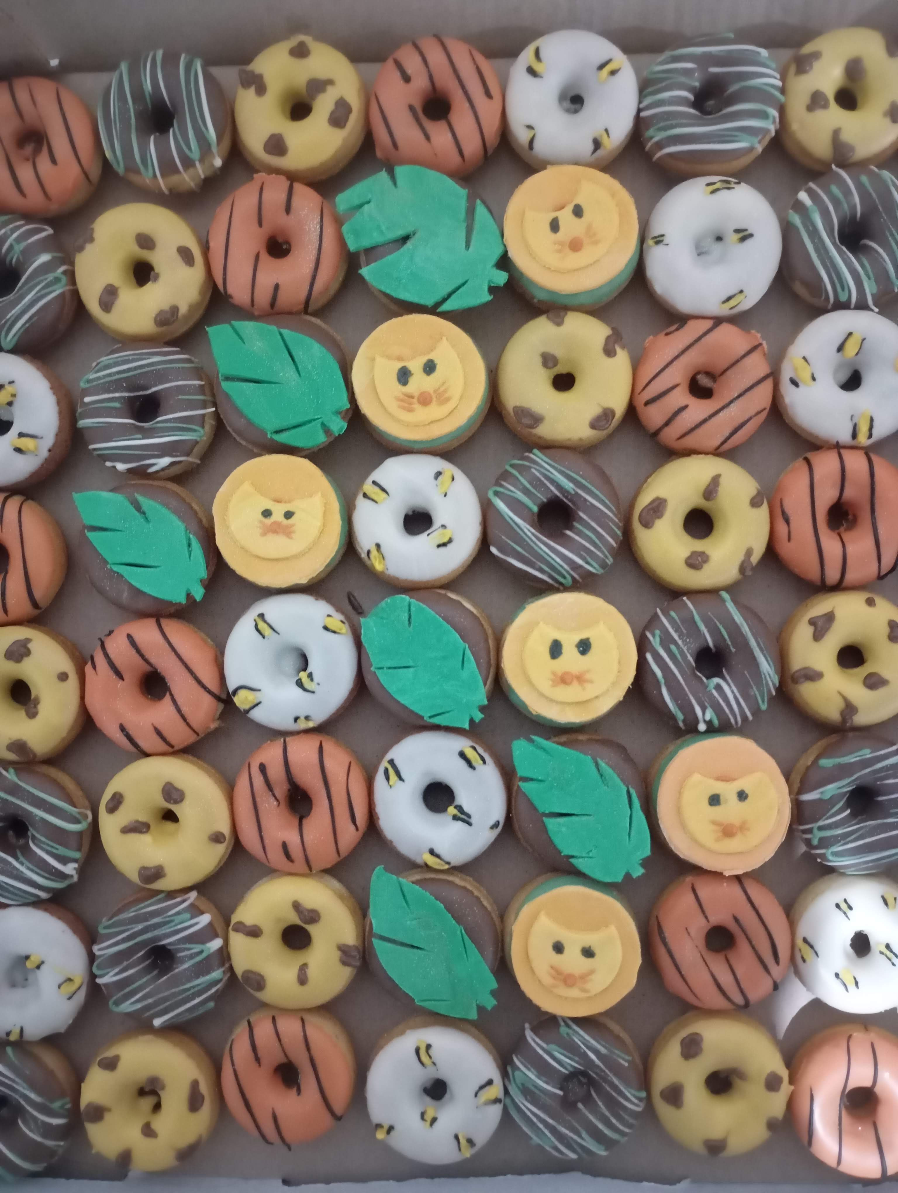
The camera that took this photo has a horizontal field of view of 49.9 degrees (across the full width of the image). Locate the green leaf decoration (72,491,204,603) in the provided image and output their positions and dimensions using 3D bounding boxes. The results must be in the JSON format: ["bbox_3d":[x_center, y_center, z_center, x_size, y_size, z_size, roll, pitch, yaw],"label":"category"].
[{"bbox_3d":[-0.114,-0.021,0.358,0.063,0.005,0.030,36,89,5],"label":"green leaf decoration"}]

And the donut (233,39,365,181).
[{"bbox_3d":[-0.061,-0.202,0.400,0.054,0.025,0.056,0,88,1],"label":"donut"}]

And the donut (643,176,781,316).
[{"bbox_3d":[0.107,-0.143,0.395,0.054,0.025,0.055,0,88,1],"label":"donut"}]

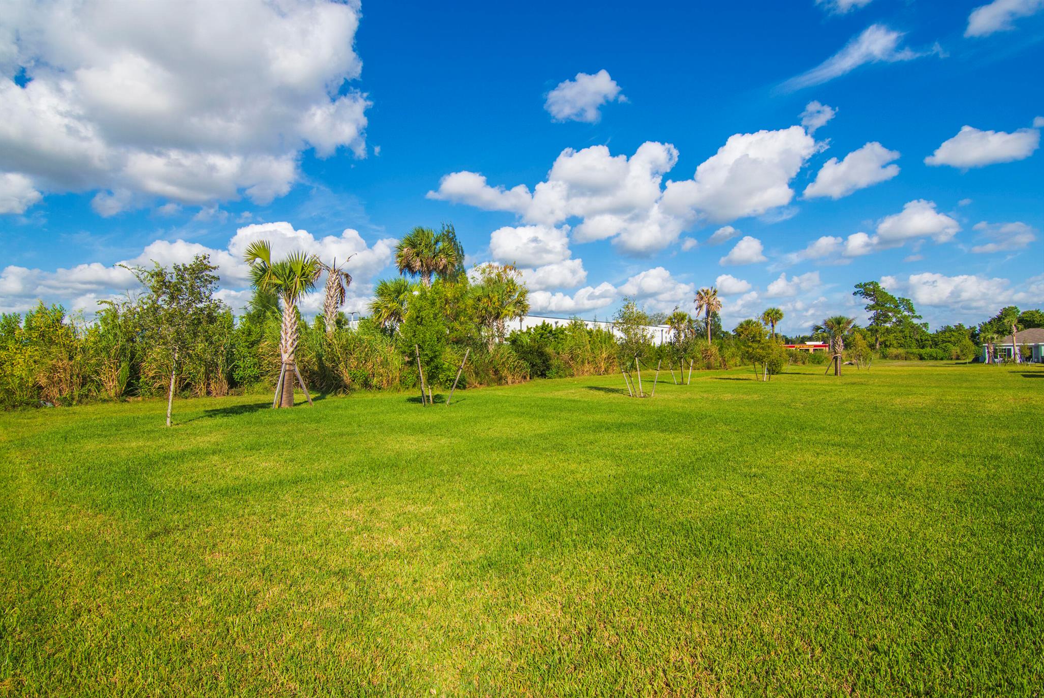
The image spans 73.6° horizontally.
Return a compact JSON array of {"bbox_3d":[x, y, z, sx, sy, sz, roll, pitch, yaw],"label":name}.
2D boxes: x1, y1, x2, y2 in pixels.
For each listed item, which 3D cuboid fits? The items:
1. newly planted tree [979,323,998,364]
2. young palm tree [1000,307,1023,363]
[{"bbox_3d":[58.130,-0.690,87.000,2.100,5.150,2.100,0,0,0],"label":"newly planted tree"},{"bbox_3d":[60.930,-1.630,87.000,2.400,6.930,2.400,0,0,0],"label":"young palm tree"}]

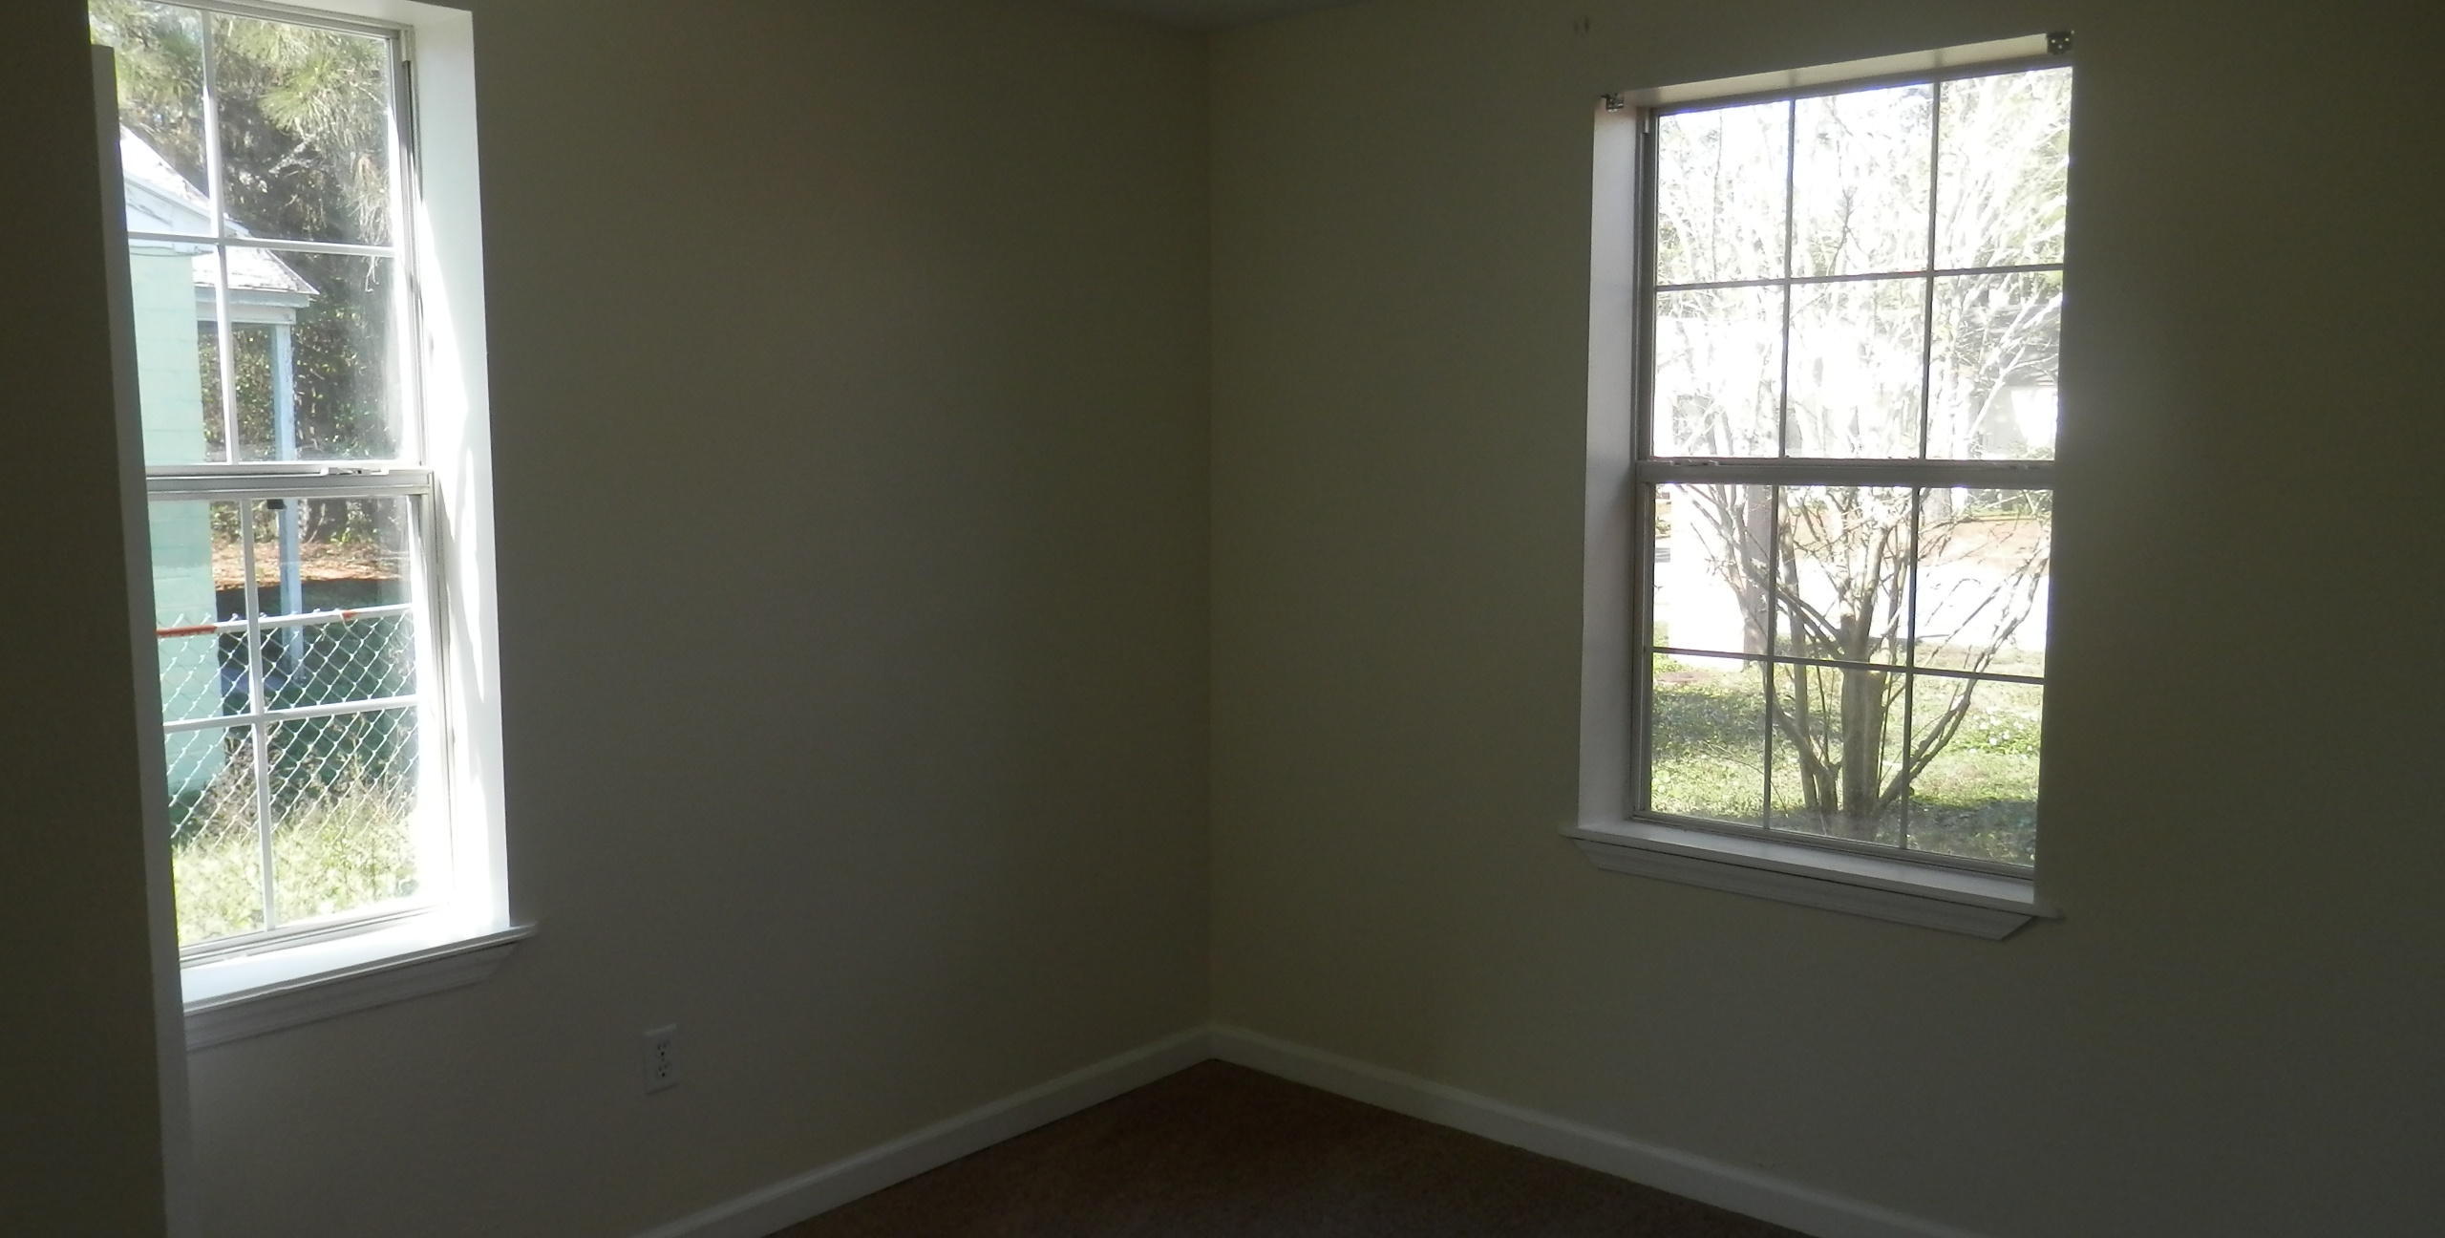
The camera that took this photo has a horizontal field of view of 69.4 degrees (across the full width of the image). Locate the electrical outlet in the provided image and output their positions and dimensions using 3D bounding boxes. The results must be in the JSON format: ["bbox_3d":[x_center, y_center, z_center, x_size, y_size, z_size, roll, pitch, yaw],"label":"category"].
[{"bbox_3d":[-0.992,0.784,3.137,0.008,0.114,0.070,5,7,40],"label":"electrical outlet"}]

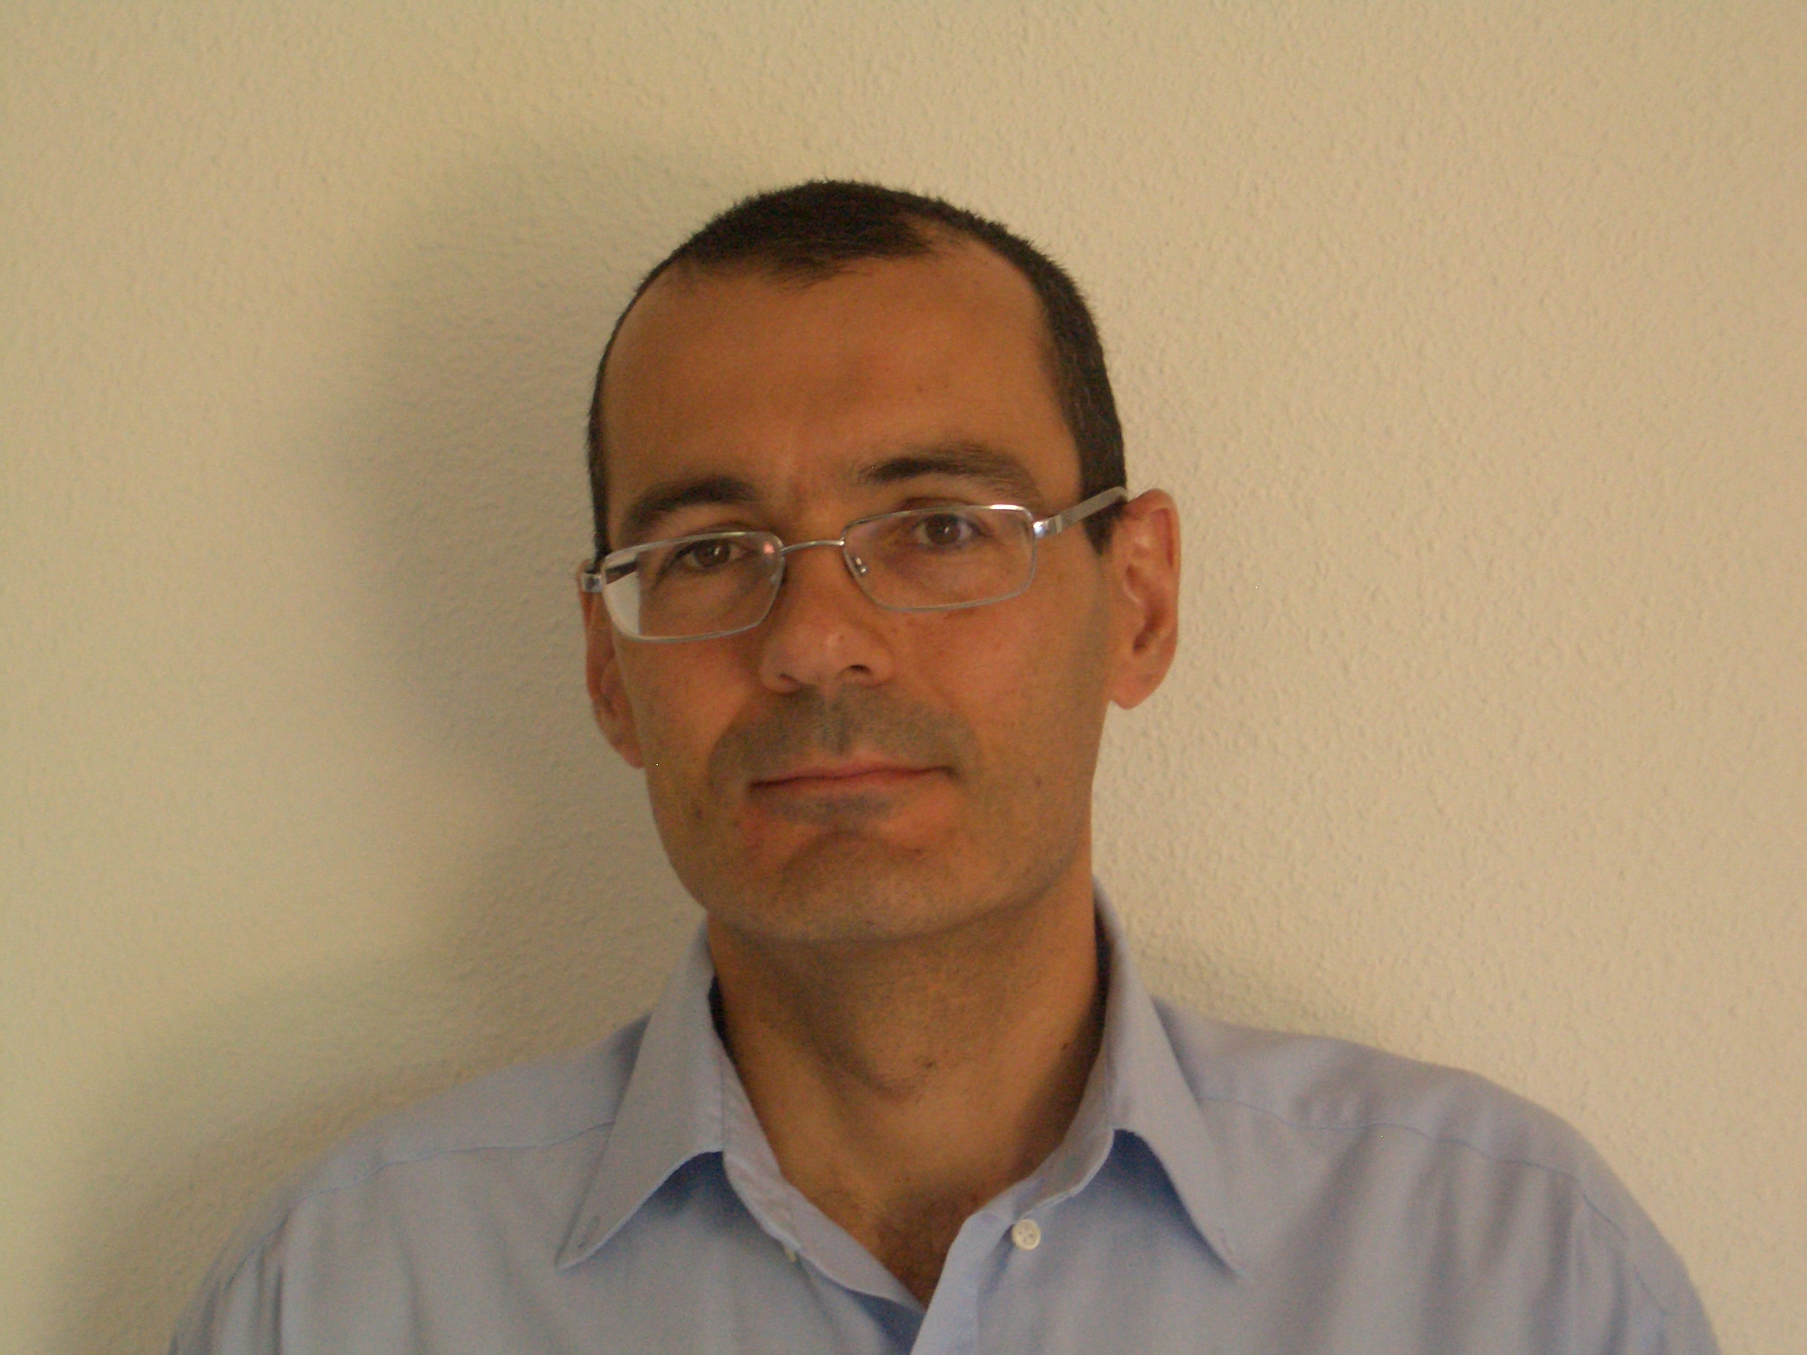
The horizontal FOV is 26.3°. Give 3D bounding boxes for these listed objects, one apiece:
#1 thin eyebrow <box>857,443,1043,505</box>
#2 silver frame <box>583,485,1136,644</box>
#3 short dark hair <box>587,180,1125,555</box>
[{"bbox_3d":[0.013,-0.057,1.088,0.053,0.018,0.015,-4,0,0],"label":"thin eyebrow"},{"bbox_3d":[-0.010,-0.029,1.140,0.143,0.042,0.138,-5,3,11],"label":"silver frame"},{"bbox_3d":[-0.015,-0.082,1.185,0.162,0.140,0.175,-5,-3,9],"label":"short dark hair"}]

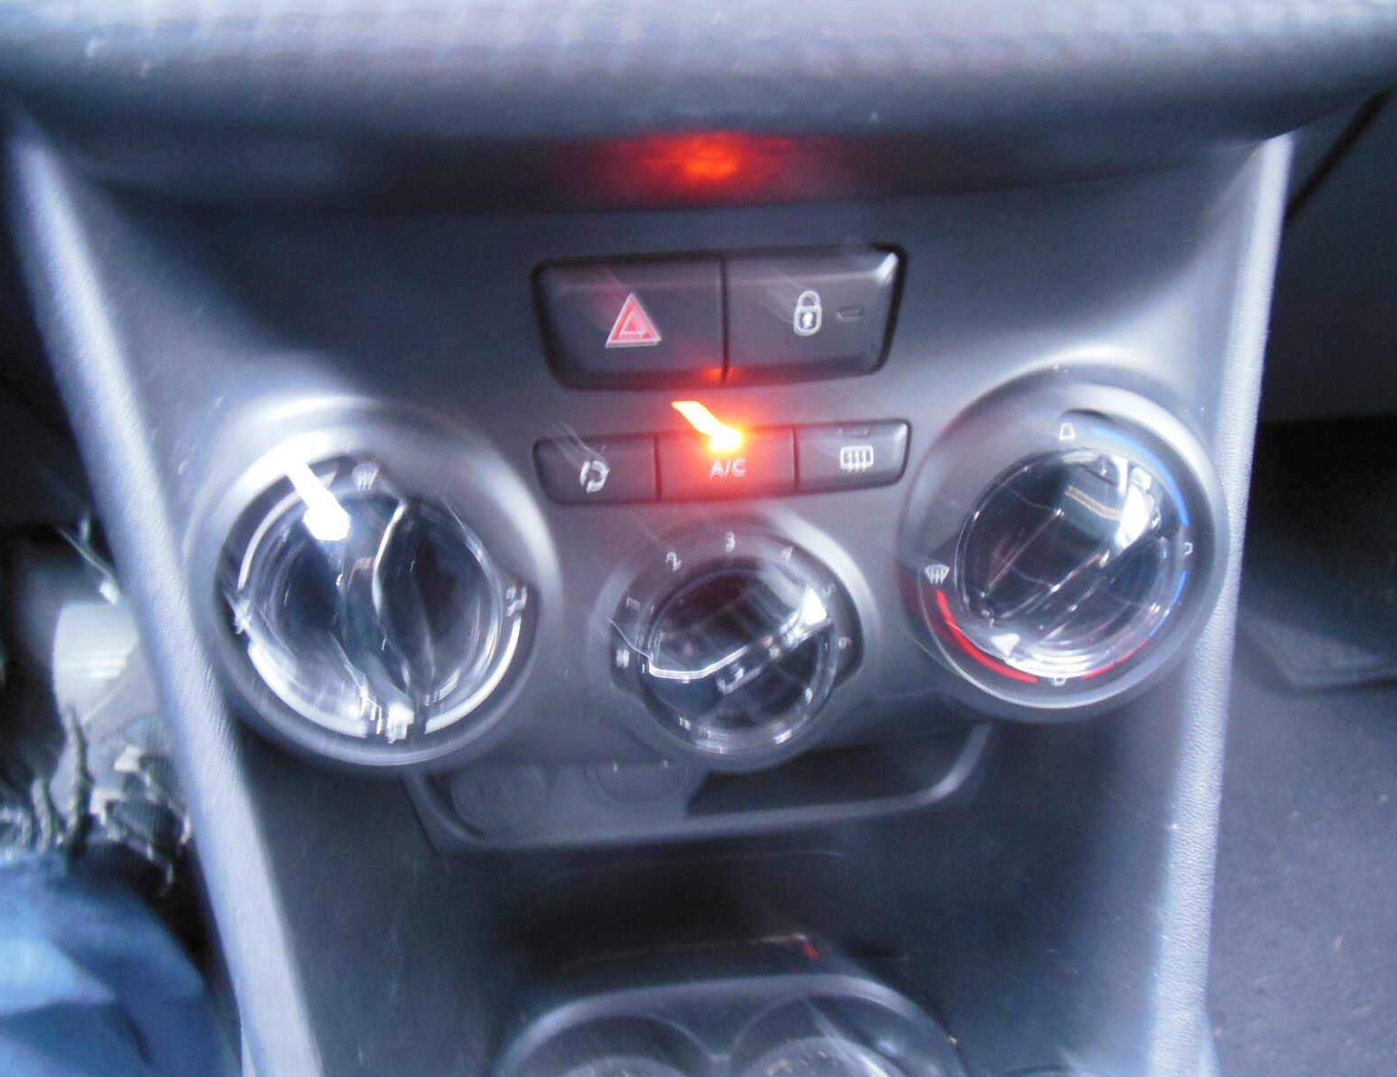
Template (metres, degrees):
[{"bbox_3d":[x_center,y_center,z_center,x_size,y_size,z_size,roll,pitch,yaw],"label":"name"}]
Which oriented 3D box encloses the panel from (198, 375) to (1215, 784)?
[{"bbox_3d":[0.004,0.008,0.225,0.210,0.081,0.035,-3,12,-2],"label":"panel"}]

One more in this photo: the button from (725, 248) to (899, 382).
[{"bbox_3d":[0.024,-0.047,0.216,0.035,0.025,0.012,-3,12,-2],"label":"button"}]

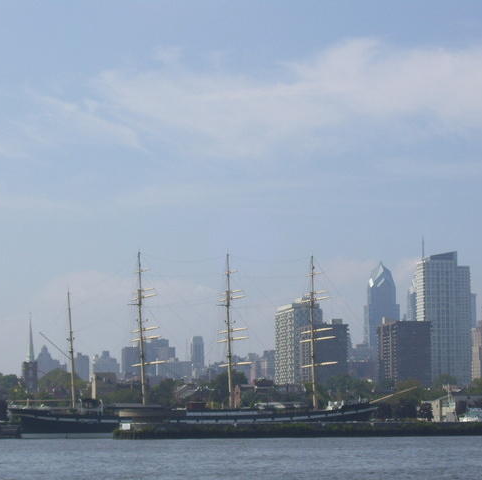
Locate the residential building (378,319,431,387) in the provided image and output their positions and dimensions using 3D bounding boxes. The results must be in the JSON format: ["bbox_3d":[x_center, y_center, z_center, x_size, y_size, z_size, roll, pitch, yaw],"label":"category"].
[{"bbox_3d":[123.650,97.510,1519.190,27.000,74.000,45.000,0,-5,-9],"label":"residential building"}]

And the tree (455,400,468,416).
[{"bbox_3d":[74.558,57.492,674.707,5.000,6.500,5.000,0,-5,0],"label":"tree"}]

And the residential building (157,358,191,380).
[{"bbox_3d":[-80.950,180.070,2404.460,42.000,73.700,26.000,0,-5,-9],"label":"residential building"}]

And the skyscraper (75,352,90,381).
[{"bbox_3d":[-199.300,184.570,2505.020,19.000,85.700,22.000,0,-5,-9],"label":"skyscraper"}]

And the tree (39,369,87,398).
[{"bbox_3d":[-83.300,70.590,931.690,23.000,20.900,21.000,-1,-5,0],"label":"tree"}]

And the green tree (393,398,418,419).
[{"bbox_3d":[54.806,56.371,664.675,7.500,7.200,7.000,0,-5,0],"label":"green tree"}]

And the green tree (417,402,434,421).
[{"bbox_3d":[61.926,57.811,669.702,5.600,6.600,5.600,0,-5,0],"label":"green tree"}]

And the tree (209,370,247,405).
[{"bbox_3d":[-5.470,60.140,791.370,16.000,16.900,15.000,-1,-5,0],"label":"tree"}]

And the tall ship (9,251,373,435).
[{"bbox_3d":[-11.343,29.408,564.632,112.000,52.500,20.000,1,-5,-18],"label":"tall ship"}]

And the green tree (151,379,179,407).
[{"bbox_3d":[-28.314,57.303,739.459,11.000,12.000,11.000,0,-5,0],"label":"green tree"}]

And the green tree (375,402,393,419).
[{"bbox_3d":[46.670,56.540,650.420,6.000,7.200,6.000,-1,-5,0],"label":"green tree"}]

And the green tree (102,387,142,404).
[{"bbox_3d":[-45.580,61.700,760.990,15.000,11.800,13.000,-1,-5,0],"label":"green tree"}]

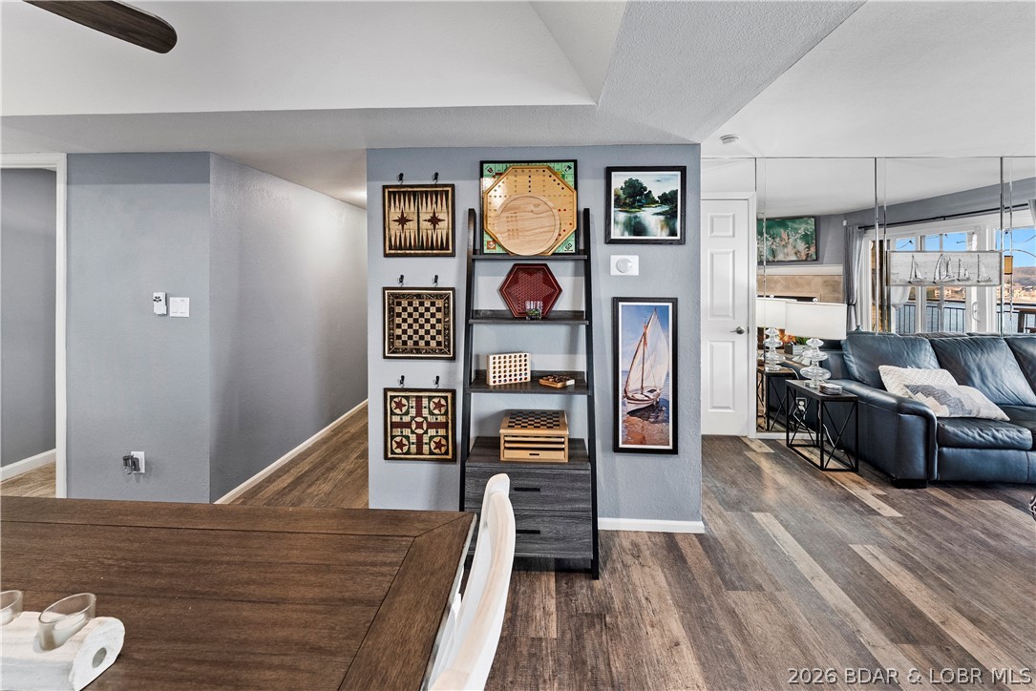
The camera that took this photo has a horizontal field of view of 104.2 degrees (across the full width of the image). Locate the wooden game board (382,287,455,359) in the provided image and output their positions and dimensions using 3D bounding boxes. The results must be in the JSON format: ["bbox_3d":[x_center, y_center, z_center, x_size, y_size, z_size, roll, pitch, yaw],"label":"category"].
[{"bbox_3d":[-0.552,-0.122,2.262,0.403,0.403,0.022,0,0,3],"label":"wooden game board"}]

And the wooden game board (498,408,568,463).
[{"bbox_3d":[0.087,0.467,2.105,0.335,0.158,0.295,0,8,3],"label":"wooden game board"}]

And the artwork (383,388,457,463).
[{"bbox_3d":[-0.547,0.448,2.262,0.404,0.404,0.022,0,0,3],"label":"artwork"}]

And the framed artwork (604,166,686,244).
[{"bbox_3d":[0.697,-0.762,2.195,0.430,0.412,0.030,0,0,3],"label":"framed artwork"}]

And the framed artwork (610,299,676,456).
[{"bbox_3d":[0.698,0.165,2.195,0.342,0.840,0.030,0,0,3],"label":"framed artwork"}]

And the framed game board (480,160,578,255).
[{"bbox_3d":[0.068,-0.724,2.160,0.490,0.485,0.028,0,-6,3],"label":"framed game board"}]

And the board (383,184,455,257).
[{"bbox_3d":[-0.553,-0.700,2.262,0.402,0.402,0.022,0,0,3],"label":"board"}]

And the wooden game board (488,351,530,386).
[{"bbox_3d":[-0.046,0.127,2.150,0.233,0.153,0.042,-1,3,-26],"label":"wooden game board"}]

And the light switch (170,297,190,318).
[{"bbox_3d":[-2.039,-0.228,2.430,0.117,0.117,0.012,0,0,3],"label":"light switch"}]

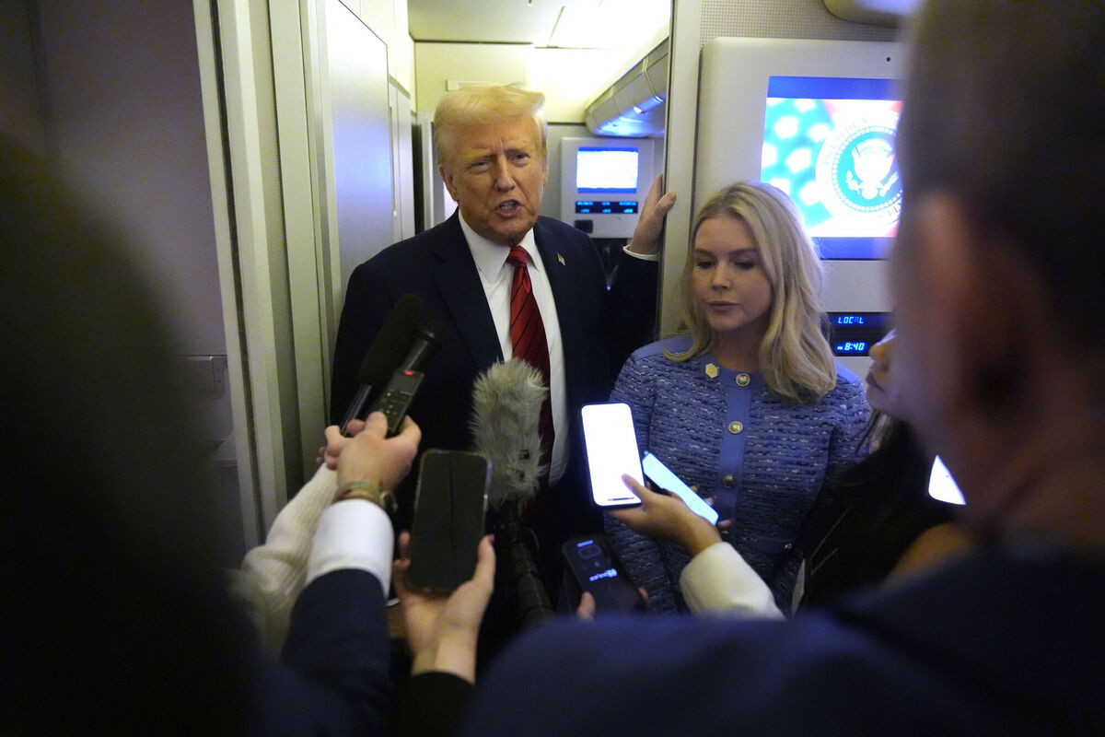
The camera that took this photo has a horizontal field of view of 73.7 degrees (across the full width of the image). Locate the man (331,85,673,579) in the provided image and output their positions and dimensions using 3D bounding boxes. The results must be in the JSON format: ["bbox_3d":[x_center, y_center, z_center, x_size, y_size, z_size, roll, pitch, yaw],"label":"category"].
[{"bbox_3d":[-0.090,0.418,1.570,0.660,1.910,0.420,-2,14,-10],"label":"man"}]

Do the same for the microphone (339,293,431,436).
[{"bbox_3d":[-0.241,-0.007,1.030,0.045,0.045,0.267,12,53,7],"label":"microphone"}]

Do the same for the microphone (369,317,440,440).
[{"bbox_3d":[-0.184,0.008,0.980,0.045,0.038,0.209,8,53,5],"label":"microphone"}]

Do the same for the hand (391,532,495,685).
[{"bbox_3d":[-0.102,0.229,0.710,0.100,0.165,0.080,3,-30,1],"label":"hand"}]

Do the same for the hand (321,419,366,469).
[{"bbox_3d":[-0.265,0.099,0.950,0.075,0.070,0.095,6,42,6],"label":"hand"}]

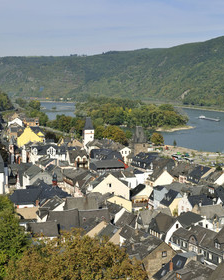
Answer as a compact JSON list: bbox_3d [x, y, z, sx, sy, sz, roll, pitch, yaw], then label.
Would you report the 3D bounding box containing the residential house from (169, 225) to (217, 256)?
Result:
[{"bbox_3d":[22.100,26.940,132.340,9.000,10.000,13.000,-3,6,-30],"label":"residential house"}]

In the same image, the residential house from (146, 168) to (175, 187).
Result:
[{"bbox_3d":[19.000,17.850,219.870,10.500,12.000,11.000,-3,6,-30],"label":"residential house"}]

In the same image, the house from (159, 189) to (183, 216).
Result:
[{"bbox_3d":[21.423,22.222,179.954,8.000,9.300,6.200,-3,6,-28],"label":"house"}]

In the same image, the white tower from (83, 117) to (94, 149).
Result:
[{"bbox_3d":[-14.955,-2.195,341.358,6.500,27.000,6.500,-1,6,-11],"label":"white tower"}]

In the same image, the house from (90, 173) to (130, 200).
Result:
[{"bbox_3d":[-0.849,18.526,202.705,13.300,12.300,8.000,-2,6,-16],"label":"house"}]

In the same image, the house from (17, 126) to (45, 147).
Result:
[{"bbox_3d":[-56.000,-1.930,363.360,16.000,17.000,15.000,1,5,12],"label":"house"}]

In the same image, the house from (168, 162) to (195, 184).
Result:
[{"bbox_3d":[33.404,15.726,238.602,9.000,11.000,14.000,-3,6,-28],"label":"house"}]

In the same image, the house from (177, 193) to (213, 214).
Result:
[{"bbox_3d":[28.000,22.750,172.220,9.500,11.000,7.500,-2,6,-20],"label":"house"}]

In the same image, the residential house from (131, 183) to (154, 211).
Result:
[{"bbox_3d":[10.200,21.090,190.250,7.800,11.000,8.500,-1,5,-15],"label":"residential house"}]

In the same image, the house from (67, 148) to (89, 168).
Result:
[{"bbox_3d":[-19.200,11.930,278.480,11.000,13.000,9.500,-2,6,-23],"label":"house"}]

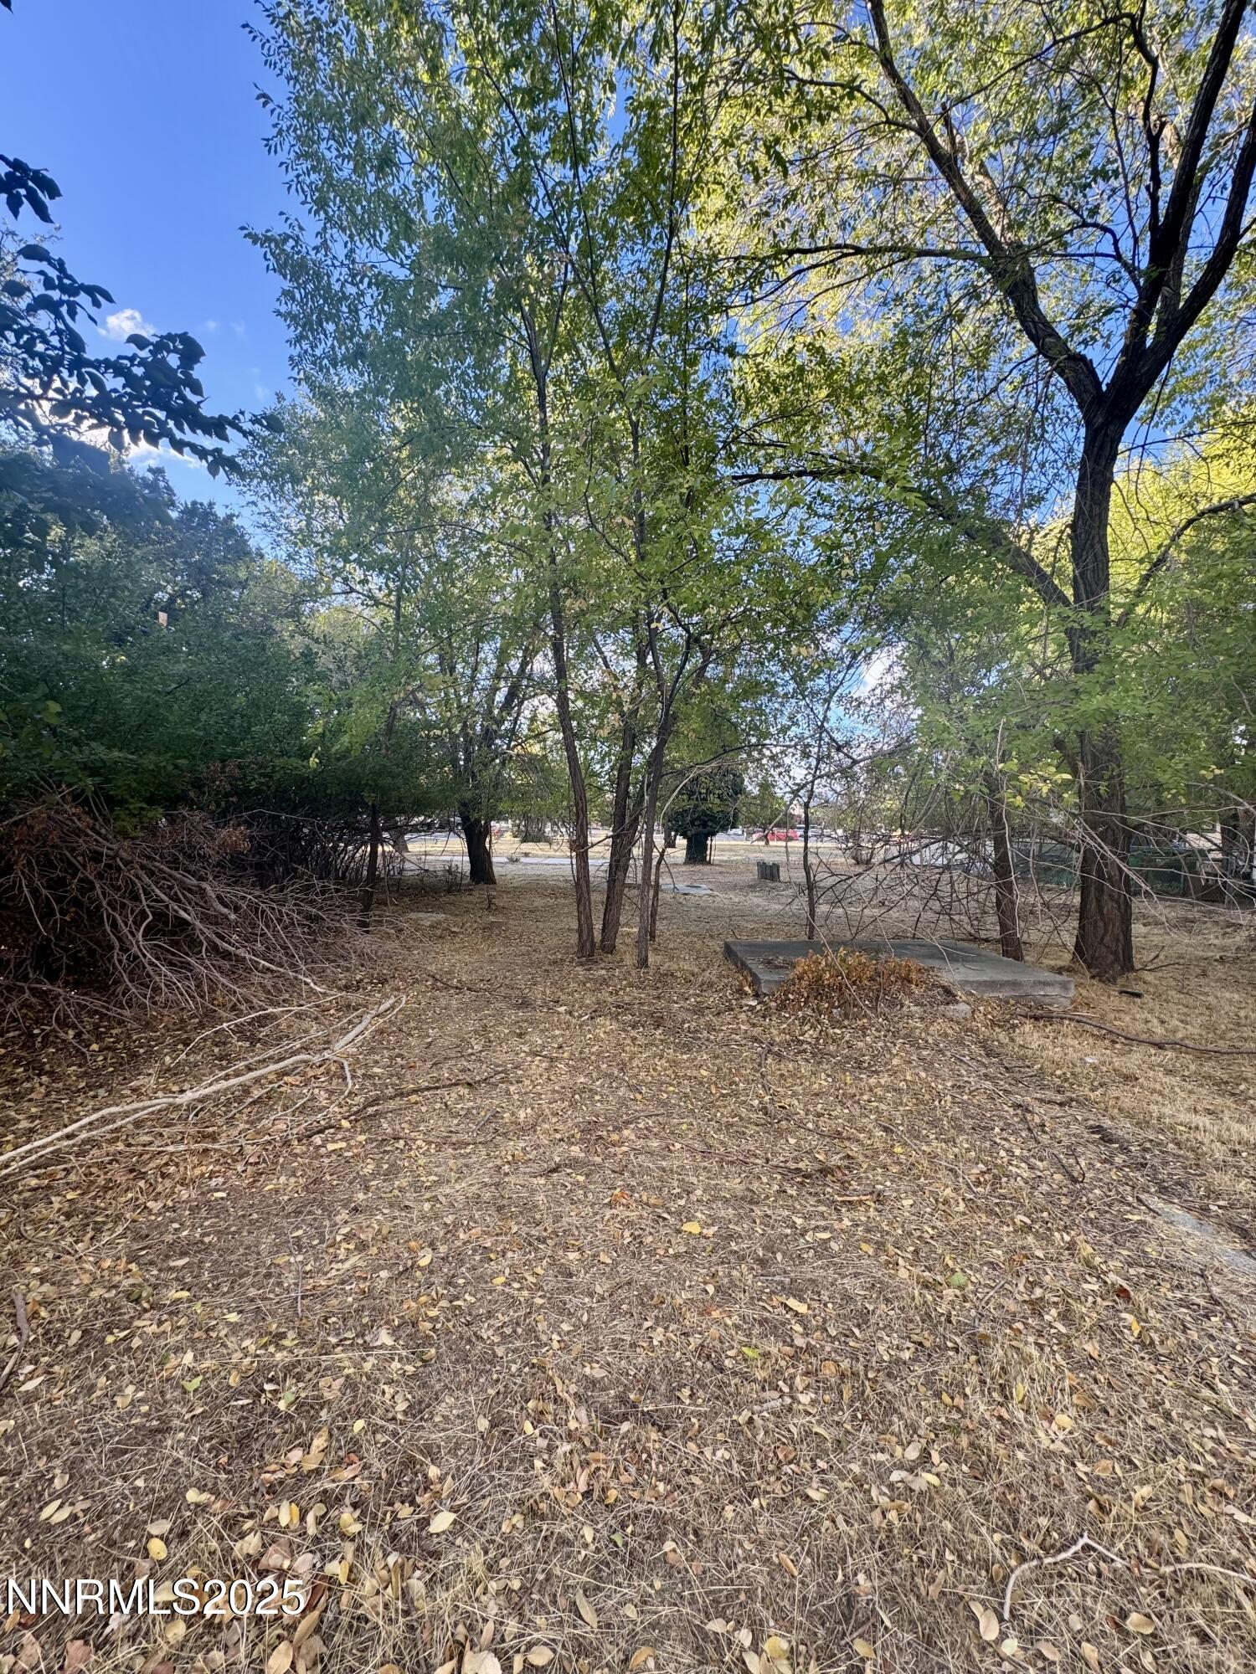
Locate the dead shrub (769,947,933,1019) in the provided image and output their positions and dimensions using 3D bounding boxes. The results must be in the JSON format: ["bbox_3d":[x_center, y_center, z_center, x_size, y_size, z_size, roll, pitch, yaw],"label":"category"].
[{"bbox_3d":[1.860,1.180,5.720,1.250,0.480,0.850,0,1,0],"label":"dead shrub"}]

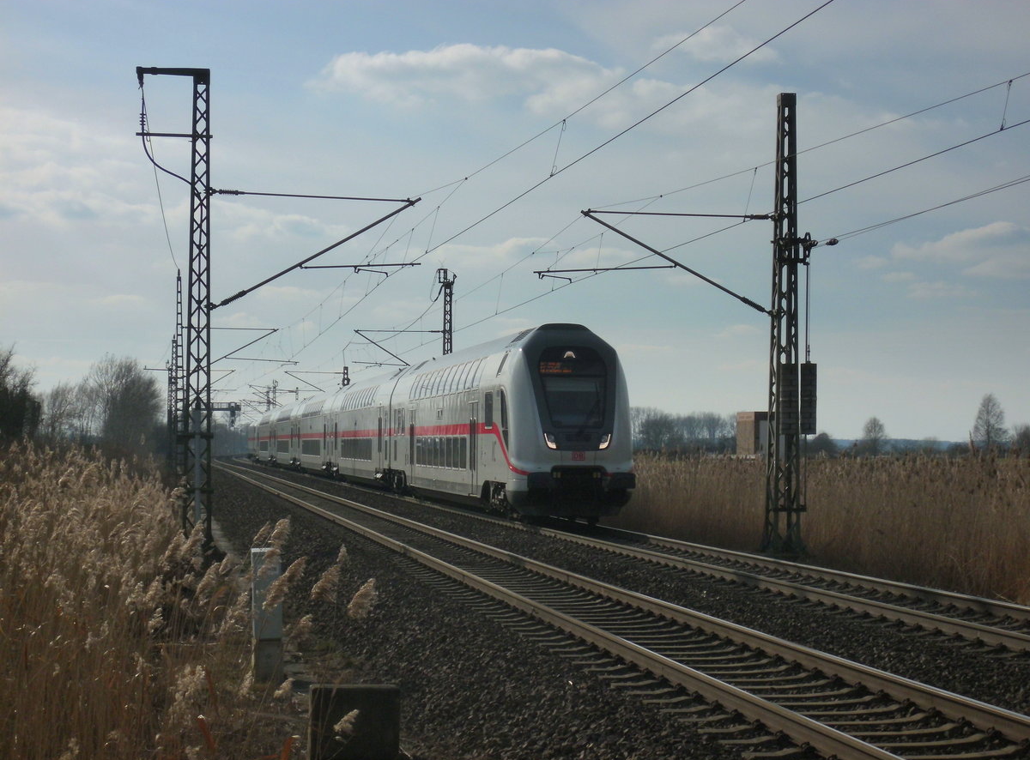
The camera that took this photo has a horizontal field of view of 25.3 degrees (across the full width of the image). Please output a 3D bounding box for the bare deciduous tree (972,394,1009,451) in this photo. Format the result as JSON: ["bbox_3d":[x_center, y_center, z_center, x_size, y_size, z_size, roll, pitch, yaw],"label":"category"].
[{"bbox_3d":[82.940,7.720,400.000,6.300,11.300,6.200,0,-1,0],"label":"bare deciduous tree"}]

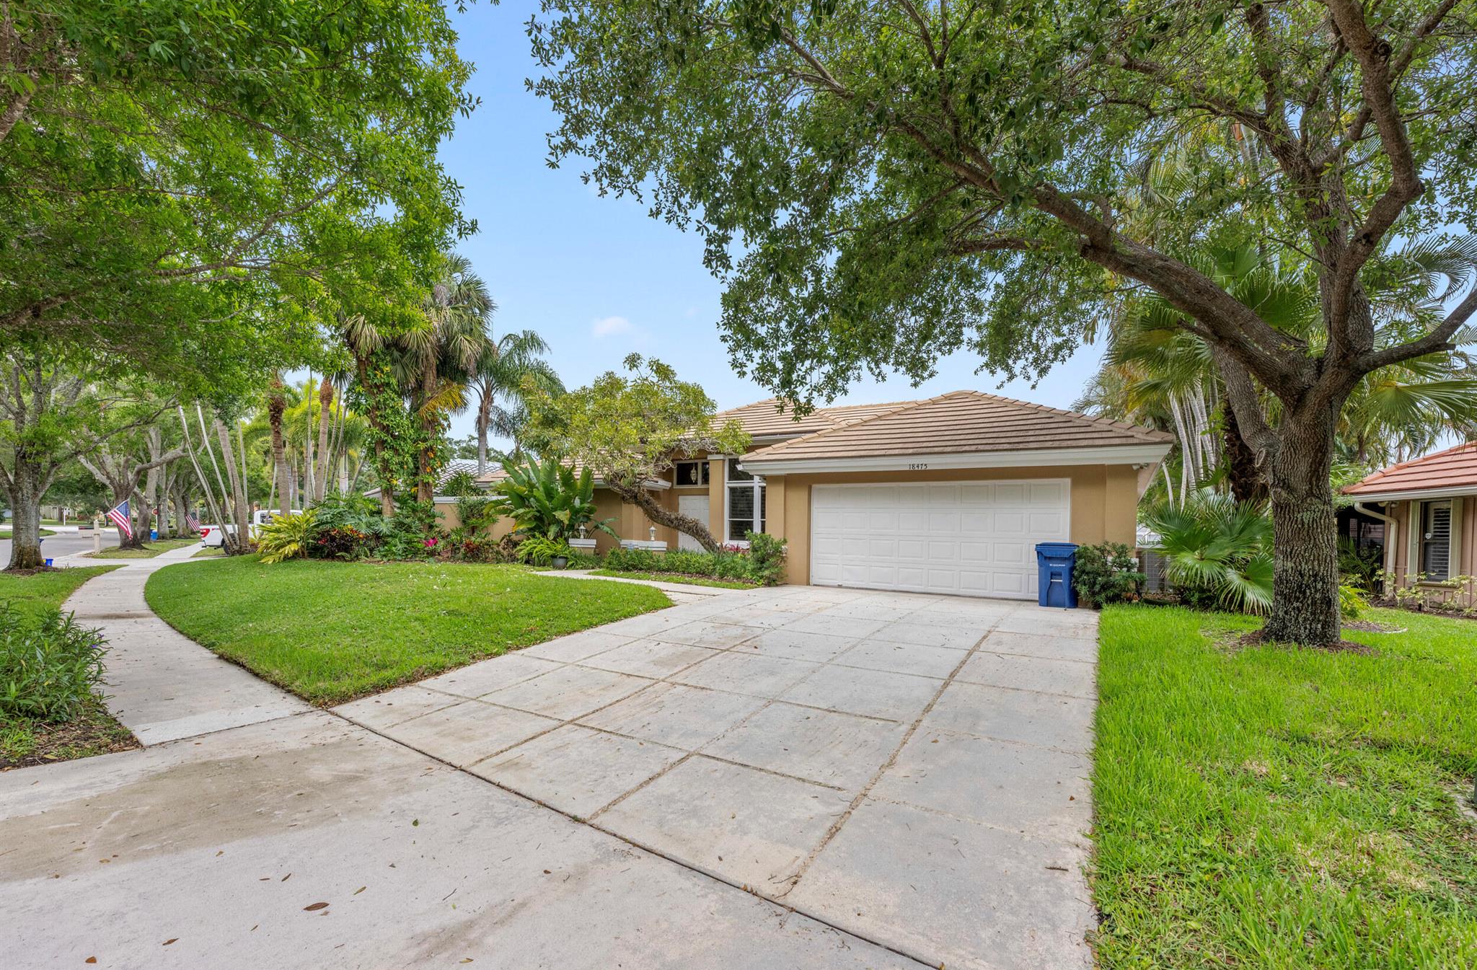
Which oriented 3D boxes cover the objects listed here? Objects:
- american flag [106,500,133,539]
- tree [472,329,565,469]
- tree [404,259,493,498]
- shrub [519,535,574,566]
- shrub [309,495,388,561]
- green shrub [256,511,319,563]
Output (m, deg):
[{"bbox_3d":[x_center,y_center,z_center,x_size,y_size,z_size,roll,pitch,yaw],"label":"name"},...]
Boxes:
[{"bbox_3d":[-28.593,1.598,26.500,0.350,1.800,0.850,-2,-4,43],"label":"american flag"},{"bbox_3d":[-9.965,-2.050,25.500,4.500,9.500,4.400,1,-3,-21],"label":"tree"},{"bbox_3d":[-10.553,-2.843,20.800,3.200,10.300,3.100,2,-3,-27],"label":"tree"},{"bbox_3d":[-5.620,1.923,16.700,1.500,0.950,1.300,1,-3,-18],"label":"shrub"},{"bbox_3d":[-13.759,1.482,20.200,2.300,2.300,2.000,2,-3,-34],"label":"shrub"},{"bbox_3d":[-15.103,1.756,19.200,1.600,1.800,1.500,2,-3,-38],"label":"green shrub"}]

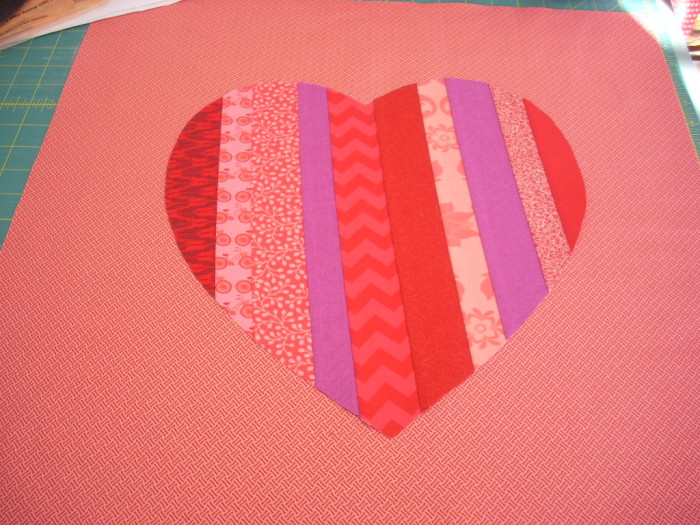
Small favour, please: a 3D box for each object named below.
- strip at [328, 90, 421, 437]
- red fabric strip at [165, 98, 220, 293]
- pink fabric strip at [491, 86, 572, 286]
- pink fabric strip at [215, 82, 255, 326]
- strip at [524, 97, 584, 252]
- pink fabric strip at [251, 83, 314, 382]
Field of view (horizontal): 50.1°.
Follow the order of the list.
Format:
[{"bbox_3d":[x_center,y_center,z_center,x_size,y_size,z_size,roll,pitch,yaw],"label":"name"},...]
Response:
[{"bbox_3d":[0.013,-0.024,0.550,0.039,0.004,0.323,-5,54,-2],"label":"strip"},{"bbox_3d":[-0.122,-0.058,0.580,0.042,0.004,0.206,-4,54,-1],"label":"red fabric strip"},{"bbox_3d":[0.141,-0.068,0.579,0.024,0.004,0.218,-4,54,-1],"label":"pink fabric strip"},{"bbox_3d":[-0.088,-0.054,0.576,0.026,0.004,0.250,-4,54,-1],"label":"pink fabric strip"},{"bbox_3d":[0.166,-0.075,0.583,0.027,0.004,0.164,-4,54,-1],"label":"strip"},{"bbox_3d":[-0.053,-0.040,0.565,0.040,0.004,0.298,-4,54,-1],"label":"pink fabric strip"}]

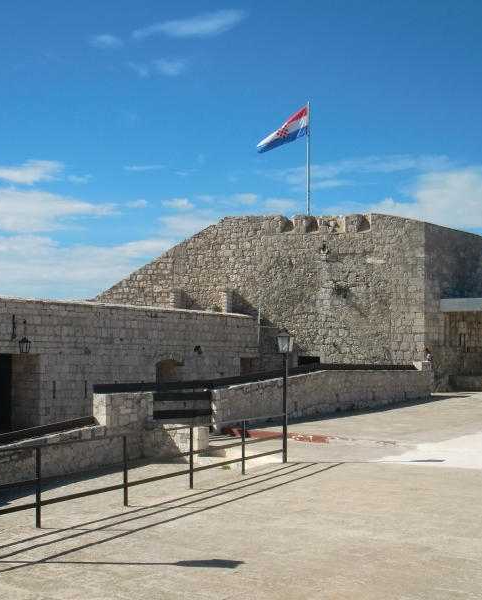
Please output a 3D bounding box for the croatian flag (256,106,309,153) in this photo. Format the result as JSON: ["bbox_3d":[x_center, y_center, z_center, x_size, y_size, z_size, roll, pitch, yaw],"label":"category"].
[{"bbox_3d":[1.701,-6.989,36.000,2.200,1.900,0.500,0,-4,0],"label":"croatian flag"}]

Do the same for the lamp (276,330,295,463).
[{"bbox_3d":[0.775,1.675,15.377,0.250,2.300,0.250,-2,-4,25],"label":"lamp"}]

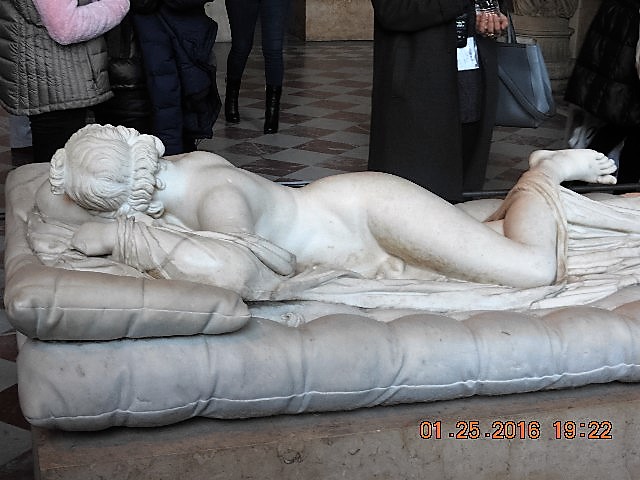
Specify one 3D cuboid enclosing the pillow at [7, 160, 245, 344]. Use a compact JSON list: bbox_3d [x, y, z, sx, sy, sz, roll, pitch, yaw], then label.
[{"bbox_3d":[-0.461,-0.003,2.470,0.450,0.137,0.875,-3,18,-16],"label":"pillow"}]

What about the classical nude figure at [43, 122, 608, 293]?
[{"bbox_3d":[0.092,-0.109,2.594,1.500,0.305,0.640,-3,18,-16],"label":"classical nude figure"}]

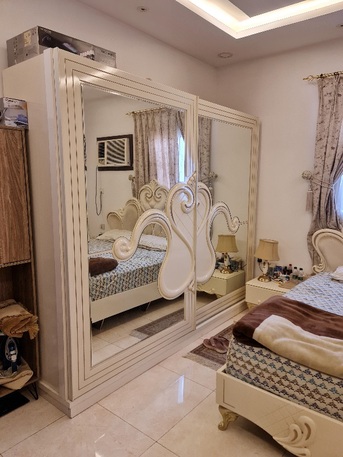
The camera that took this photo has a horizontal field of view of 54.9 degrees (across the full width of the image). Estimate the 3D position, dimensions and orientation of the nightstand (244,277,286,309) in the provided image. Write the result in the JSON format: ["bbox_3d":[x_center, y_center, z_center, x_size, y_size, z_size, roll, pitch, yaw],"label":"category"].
[{"bbox_3d":[1.195,0.789,3.658,0.610,0.365,0.440,6,10,37],"label":"nightstand"}]

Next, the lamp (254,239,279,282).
[{"bbox_3d":[1.072,0.361,3.719,0.280,0.460,0.280,7,11,39],"label":"lamp"}]

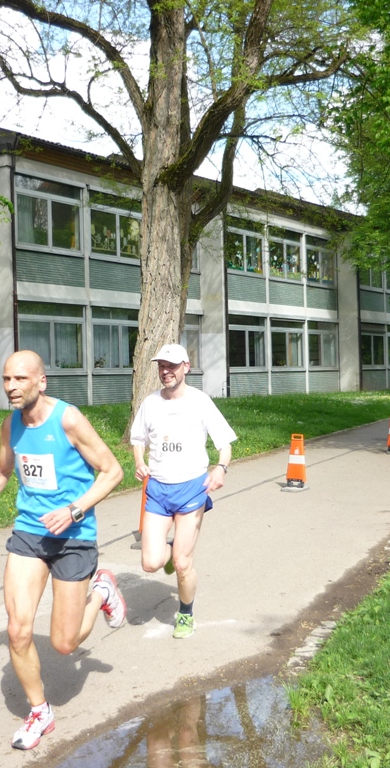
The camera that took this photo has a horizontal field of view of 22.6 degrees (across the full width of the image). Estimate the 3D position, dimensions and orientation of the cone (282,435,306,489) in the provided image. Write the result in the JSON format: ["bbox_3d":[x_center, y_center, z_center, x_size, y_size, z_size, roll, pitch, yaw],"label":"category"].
[{"bbox_3d":[1.280,1.018,12.500,0.270,0.700,0.400,-1,1,23],"label":"cone"}]

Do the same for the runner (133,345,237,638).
[{"bbox_3d":[-0.077,0.634,5.980,0.630,1.740,0.720,-1,0,19],"label":"runner"}]

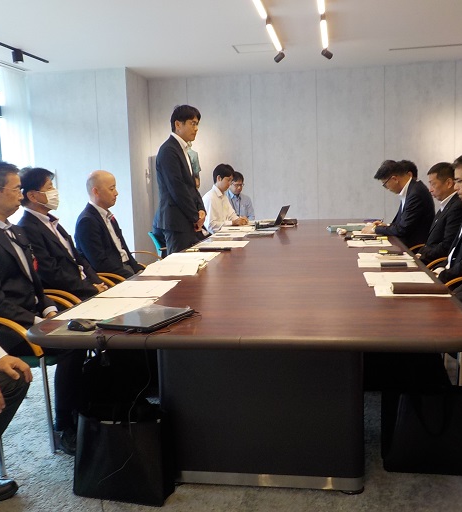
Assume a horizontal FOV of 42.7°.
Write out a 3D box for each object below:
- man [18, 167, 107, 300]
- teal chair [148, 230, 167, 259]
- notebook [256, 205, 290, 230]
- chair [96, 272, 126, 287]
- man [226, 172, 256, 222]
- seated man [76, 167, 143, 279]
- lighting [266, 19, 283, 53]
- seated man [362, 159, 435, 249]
[{"bbox_3d":[-0.855,0.135,3.468,0.729,1.310,0.512,0,8,10],"label":"man"},{"bbox_3d":[-0.410,0.130,5.338,0.571,0.788,0.561,0,8,10],"label":"teal chair"},{"bbox_3d":[0.397,-0.386,5.801,0.276,0.217,0.295,0,8,16],"label":"notebook"},{"bbox_3d":[-0.787,0.328,3.968,0.571,0.788,0.561,0,8,10],"label":"chair"},{"bbox_3d":[0.130,-0.304,6.677,0.512,1.251,0.670,-6,9,-27],"label":"man"},{"bbox_3d":[-0.732,0.052,4.121,0.729,1.290,0.512,0,8,10],"label":"seated man"},{"bbox_3d":[0.443,-2.142,5.827,0.069,0.069,1.182,0,8,10],"label":"lighting"},{"bbox_3d":[1.408,-0.136,4.935,0.670,1.310,0.512,0,8,14],"label":"seated man"}]

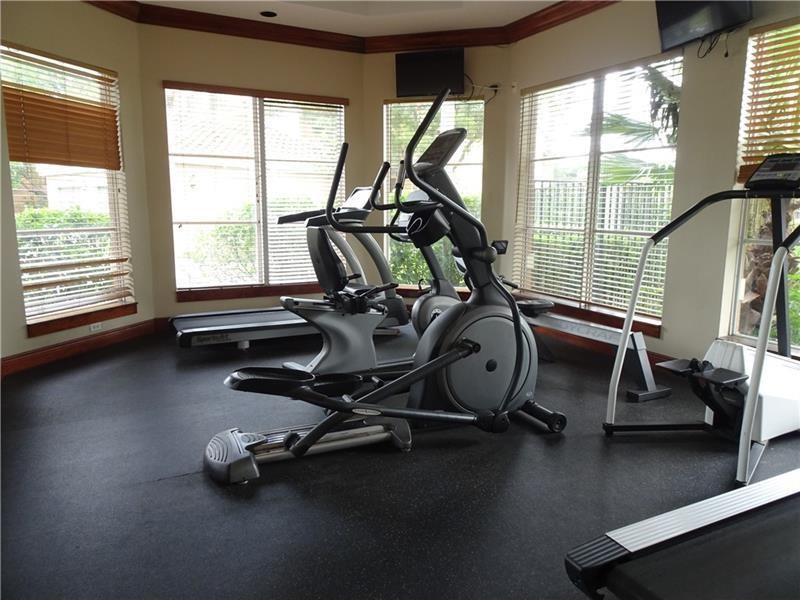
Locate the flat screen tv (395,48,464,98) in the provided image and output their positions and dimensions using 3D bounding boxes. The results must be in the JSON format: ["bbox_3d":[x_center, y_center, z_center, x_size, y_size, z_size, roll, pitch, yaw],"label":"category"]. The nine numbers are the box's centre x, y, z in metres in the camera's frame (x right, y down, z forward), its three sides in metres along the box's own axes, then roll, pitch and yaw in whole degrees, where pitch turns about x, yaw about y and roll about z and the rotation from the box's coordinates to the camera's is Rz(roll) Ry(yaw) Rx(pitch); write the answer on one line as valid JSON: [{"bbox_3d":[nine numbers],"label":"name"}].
[{"bbox_3d":[0.314,-2.302,5.646,0.715,0.430,0.080,4,17,18],"label":"flat screen tv"}]

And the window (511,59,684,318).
[{"bbox_3d":[1.609,-0.924,4.777,0.120,1.930,1.753,-4,11,-26],"label":"window"}]

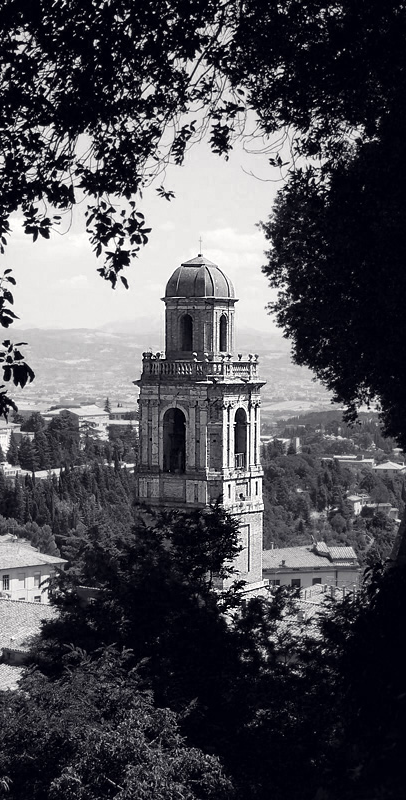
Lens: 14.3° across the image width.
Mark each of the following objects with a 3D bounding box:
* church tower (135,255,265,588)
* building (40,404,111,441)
[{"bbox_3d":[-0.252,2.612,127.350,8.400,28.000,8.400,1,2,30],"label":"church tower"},{"bbox_3d":[-60.688,11.424,770.000,21.500,17.000,25.000,1,2,35],"label":"building"}]

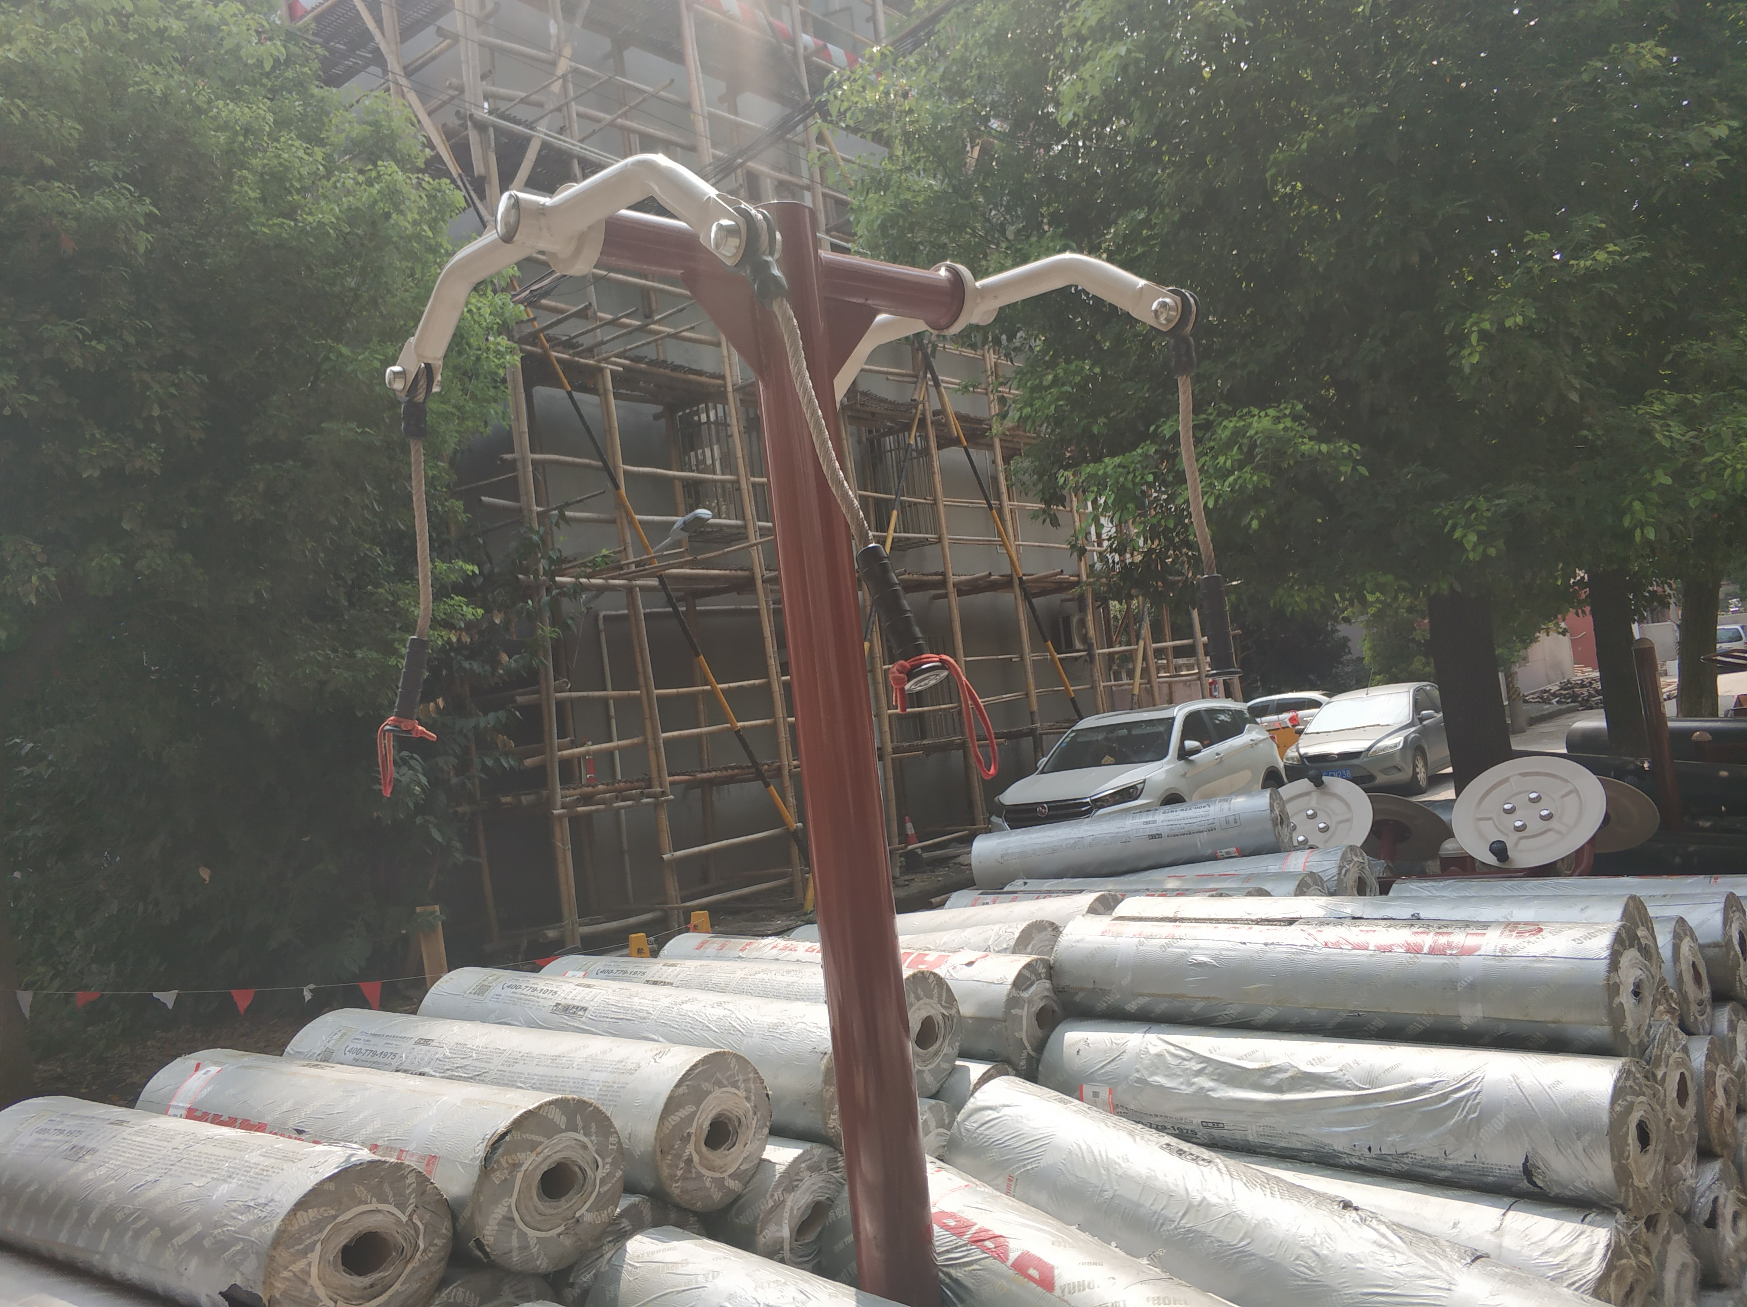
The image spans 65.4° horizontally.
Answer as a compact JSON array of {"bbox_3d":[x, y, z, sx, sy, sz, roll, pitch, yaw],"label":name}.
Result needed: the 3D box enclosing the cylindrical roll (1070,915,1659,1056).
[{"bbox_3d":[0.762,0.555,2.331,0.200,0.200,1.000,-4,-5,-44],"label":"cylindrical roll"}]

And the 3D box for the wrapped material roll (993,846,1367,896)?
[{"bbox_3d":[0.915,0.735,4.000,0.200,0.200,1.000,-3,-10,-44],"label":"wrapped material roll"}]

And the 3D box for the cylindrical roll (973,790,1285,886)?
[{"bbox_3d":[0.797,0.601,4.293,1.000,0.200,0.200,-14,-7,31],"label":"cylindrical roll"}]

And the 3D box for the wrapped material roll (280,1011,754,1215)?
[{"bbox_3d":[-0.597,0.705,2.175,1.000,0.209,0.209,-8,-3,39],"label":"wrapped material roll"}]

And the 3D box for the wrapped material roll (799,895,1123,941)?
[{"bbox_3d":[0.182,0.731,3.336,1.000,0.200,0.200,-17,-9,43],"label":"wrapped material roll"}]

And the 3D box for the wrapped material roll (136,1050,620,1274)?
[{"bbox_3d":[-0.738,0.683,1.901,1.000,0.200,0.200,-11,-5,42],"label":"wrapped material roll"}]

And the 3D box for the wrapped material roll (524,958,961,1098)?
[{"bbox_3d":[-0.286,0.682,2.552,1.000,0.200,0.200,-10,-5,43],"label":"wrapped material roll"}]

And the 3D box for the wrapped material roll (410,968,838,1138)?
[{"bbox_3d":[-0.399,0.666,2.300,1.000,0.200,0.200,-6,-2,38],"label":"wrapped material roll"}]

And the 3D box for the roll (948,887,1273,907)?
[{"bbox_3d":[0.626,0.757,3.777,0.200,0.200,1.000,-3,-5,-45],"label":"roll"}]

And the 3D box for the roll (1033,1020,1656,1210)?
[{"bbox_3d":[0.722,0.735,2.249,0.200,0.200,1.000,-4,-6,-43],"label":"roll"}]

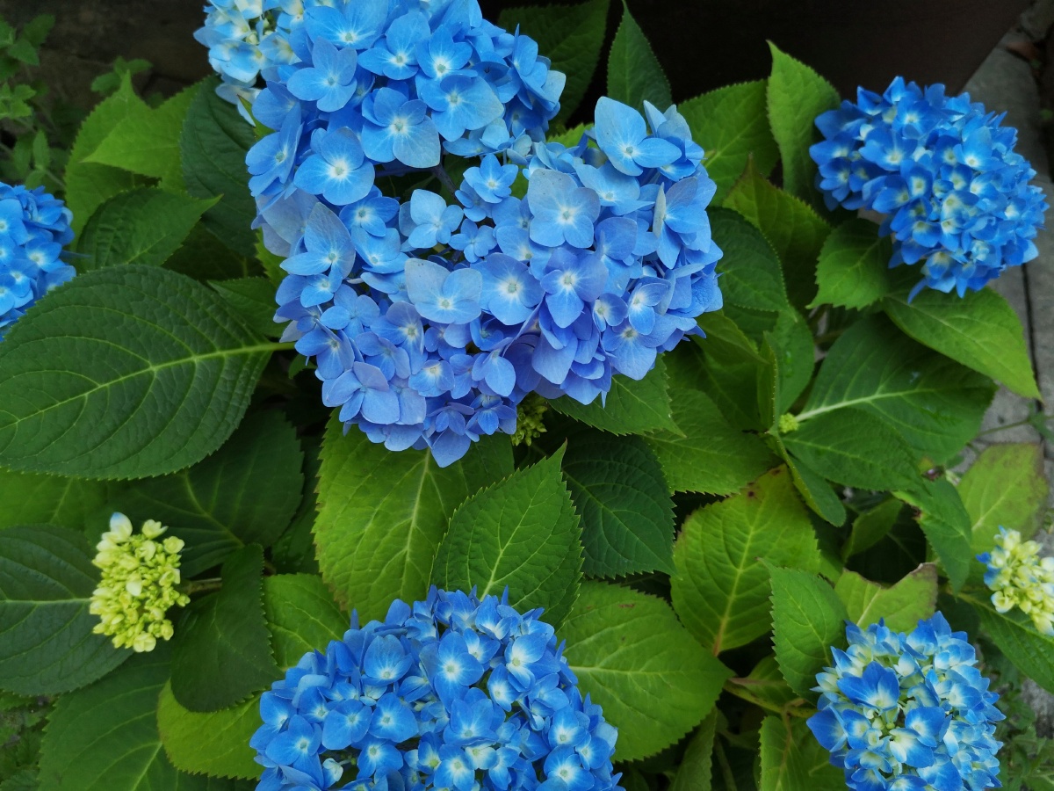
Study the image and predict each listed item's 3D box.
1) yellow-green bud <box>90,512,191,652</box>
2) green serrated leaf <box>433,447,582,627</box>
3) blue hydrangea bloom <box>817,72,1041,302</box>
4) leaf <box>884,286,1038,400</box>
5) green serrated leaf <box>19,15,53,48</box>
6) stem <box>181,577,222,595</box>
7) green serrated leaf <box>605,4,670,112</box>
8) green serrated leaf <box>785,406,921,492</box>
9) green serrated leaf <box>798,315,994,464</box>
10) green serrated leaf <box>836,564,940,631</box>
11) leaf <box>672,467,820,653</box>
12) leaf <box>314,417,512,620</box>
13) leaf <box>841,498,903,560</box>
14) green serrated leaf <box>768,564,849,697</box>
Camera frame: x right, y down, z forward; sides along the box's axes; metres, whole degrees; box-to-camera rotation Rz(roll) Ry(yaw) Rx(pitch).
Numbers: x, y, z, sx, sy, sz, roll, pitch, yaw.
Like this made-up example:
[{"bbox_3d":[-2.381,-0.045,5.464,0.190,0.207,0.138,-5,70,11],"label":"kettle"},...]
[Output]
[{"bbox_3d":[-0.202,0.097,0.430,0.048,0.045,0.068,-5,77,17],"label":"yellow-green bud"},{"bbox_3d":[-0.004,0.079,0.455,0.075,0.025,0.114,25,80,5],"label":"green serrated leaf"},{"bbox_3d":[0.242,-0.125,0.495,0.132,0.100,0.122,5,59,-10],"label":"blue hydrangea bloom"},{"bbox_3d":[0.328,-0.041,0.620,0.077,0.028,0.131,-33,62,-29],"label":"leaf"},{"bbox_3d":[-0.578,-0.430,0.970,0.028,0.010,0.054,19,60,5],"label":"green serrated leaf"},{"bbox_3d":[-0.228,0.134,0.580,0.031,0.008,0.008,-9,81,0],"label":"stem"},{"bbox_3d":[0.074,-0.213,0.541,0.048,0.025,0.122,0,66,-6],"label":"green serrated leaf"},{"bbox_3d":[0.236,0.039,0.600,0.104,0.022,0.070,21,53,9],"label":"green serrated leaf"},{"bbox_3d":[0.239,0.002,0.530,0.140,0.030,0.096,-8,74,-8],"label":"green serrated leaf"},{"bbox_3d":[0.253,0.145,0.580,0.077,0.020,0.067,38,68,10],"label":"green serrated leaf"},{"bbox_3d":[0.155,0.117,0.580,0.102,0.028,0.145,22,69,12],"label":"leaf"},{"bbox_3d":[-0.073,0.081,0.530,0.128,0.030,0.159,7,79,8],"label":"leaf"},{"bbox_3d":[0.237,0.091,0.560,0.064,0.020,0.030,-39,80,-16],"label":"leaf"},{"bbox_3d":[0.180,0.151,0.530,0.063,0.022,0.089,-32,63,16],"label":"green serrated leaf"}]

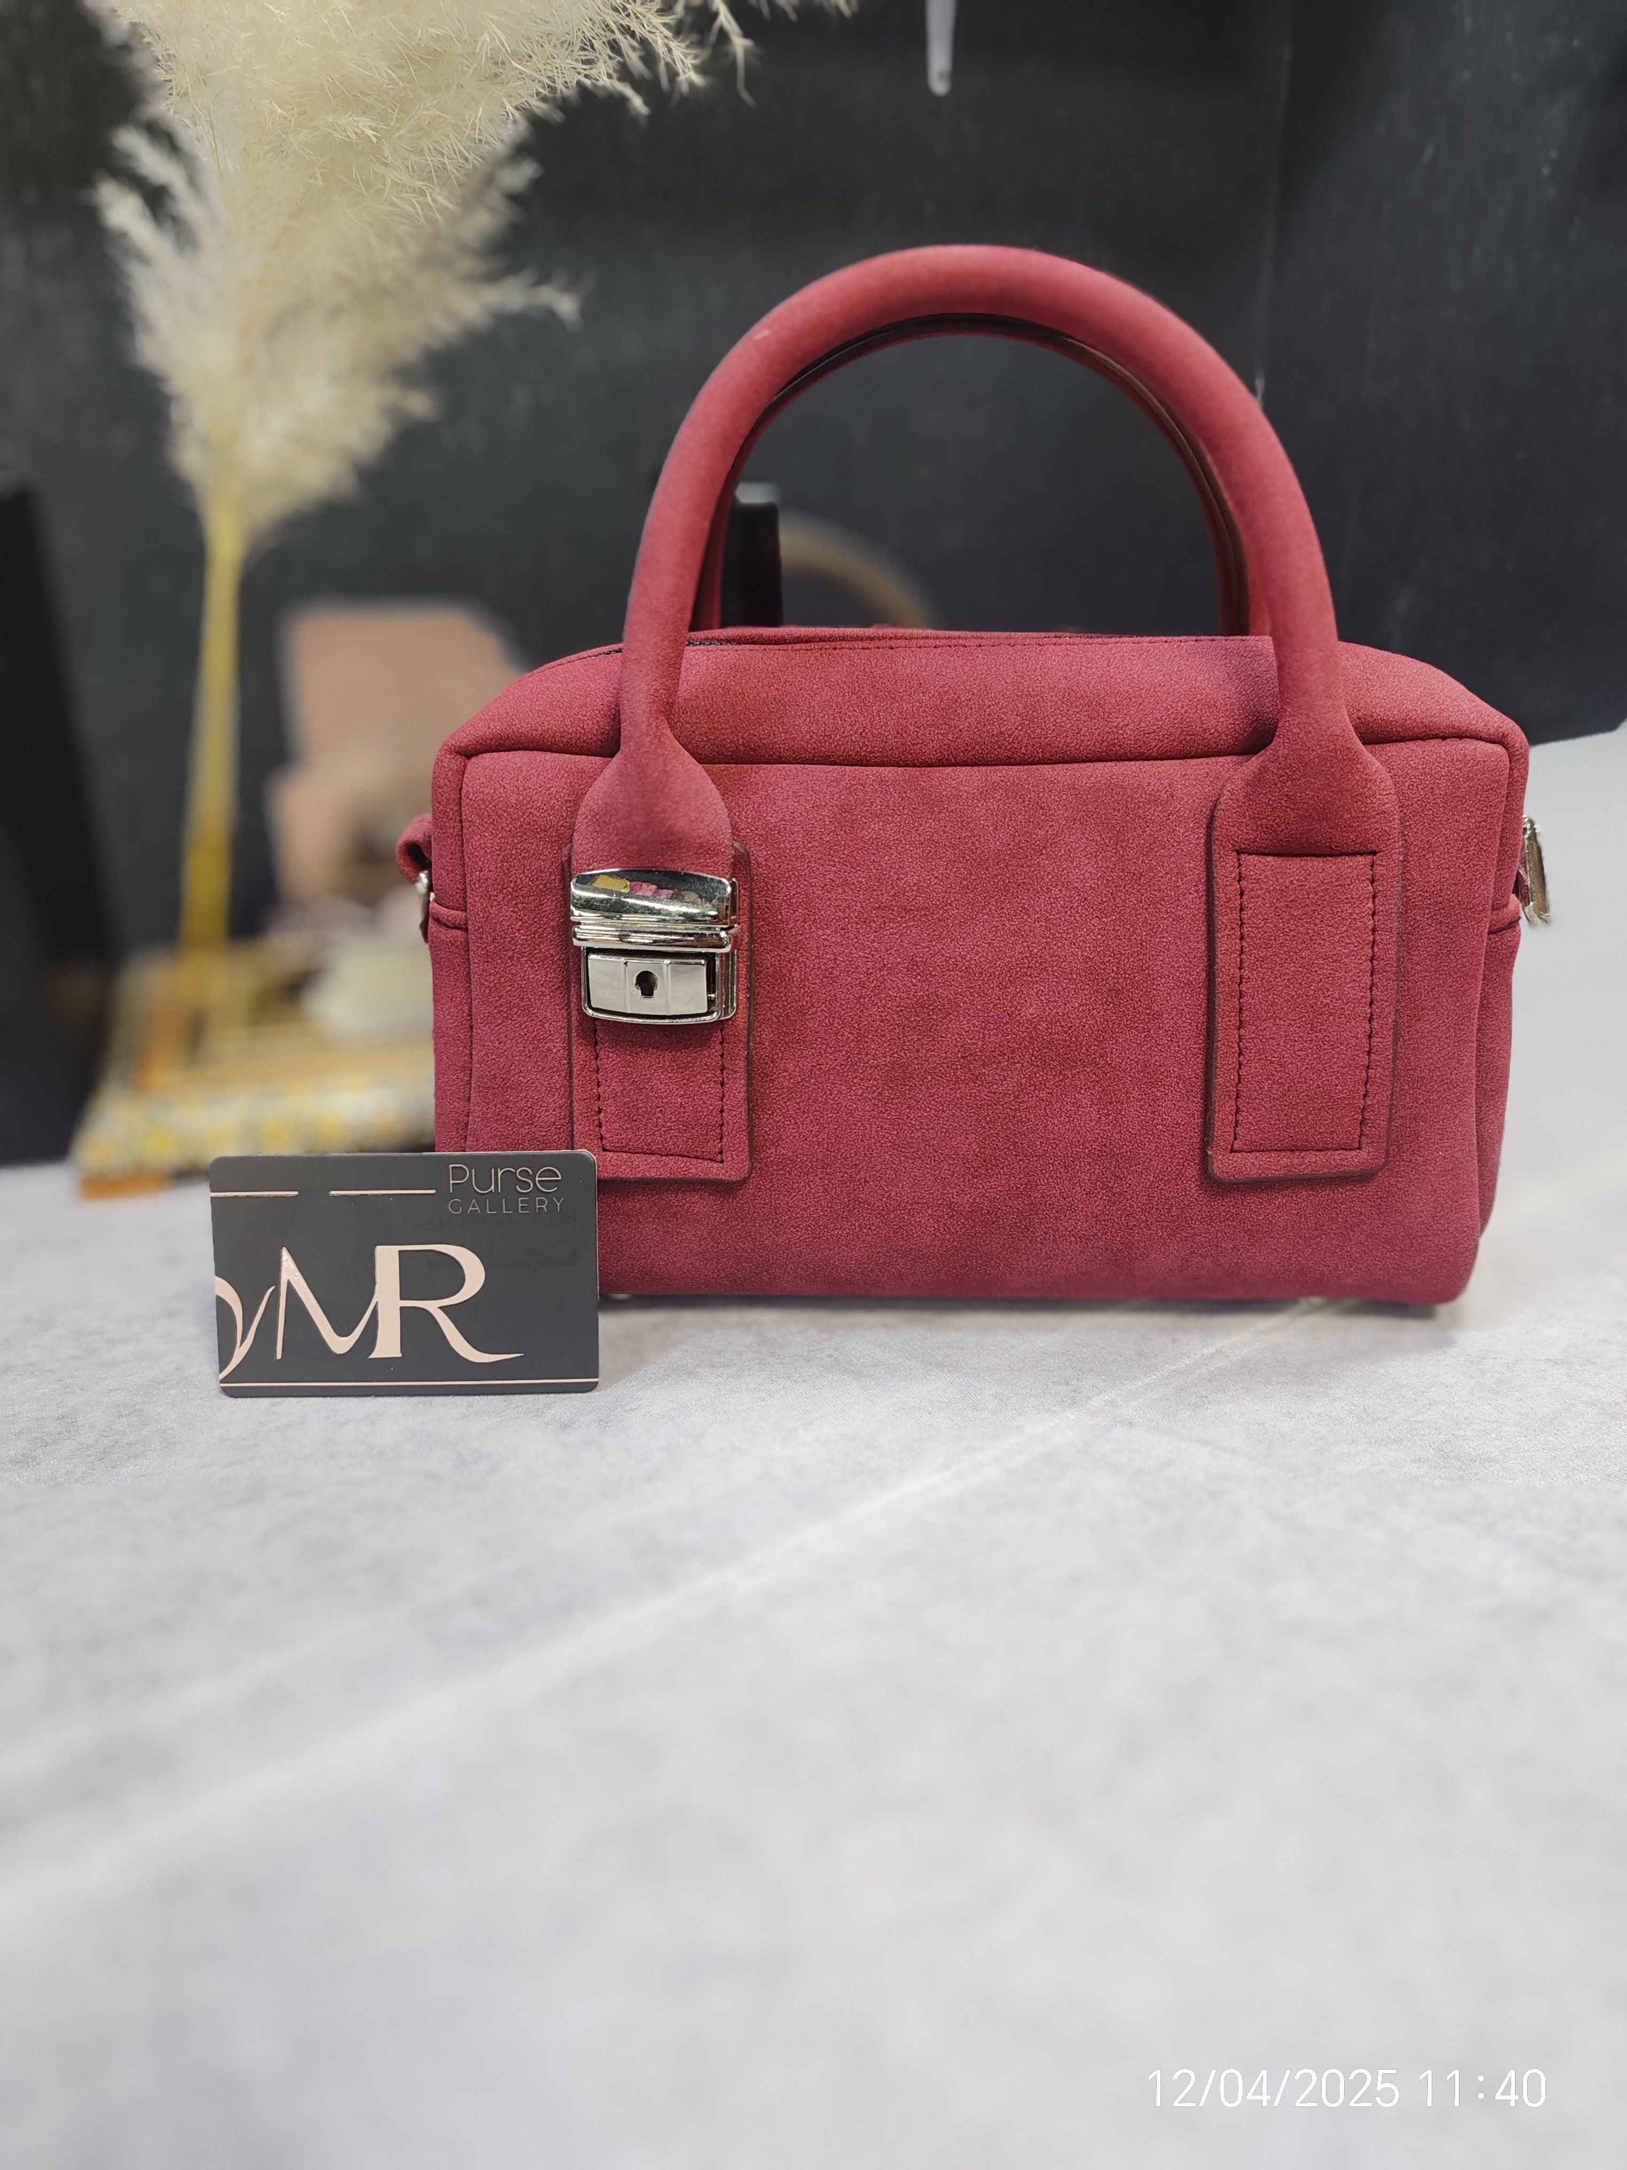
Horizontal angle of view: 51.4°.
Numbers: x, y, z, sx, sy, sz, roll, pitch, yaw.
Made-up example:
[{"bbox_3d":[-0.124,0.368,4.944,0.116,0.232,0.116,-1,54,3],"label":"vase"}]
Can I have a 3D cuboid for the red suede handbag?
[{"bbox_3d":[0.038,-0.063,0.405,0.260,0.240,0.102,0,20,3],"label":"red suede handbag"}]

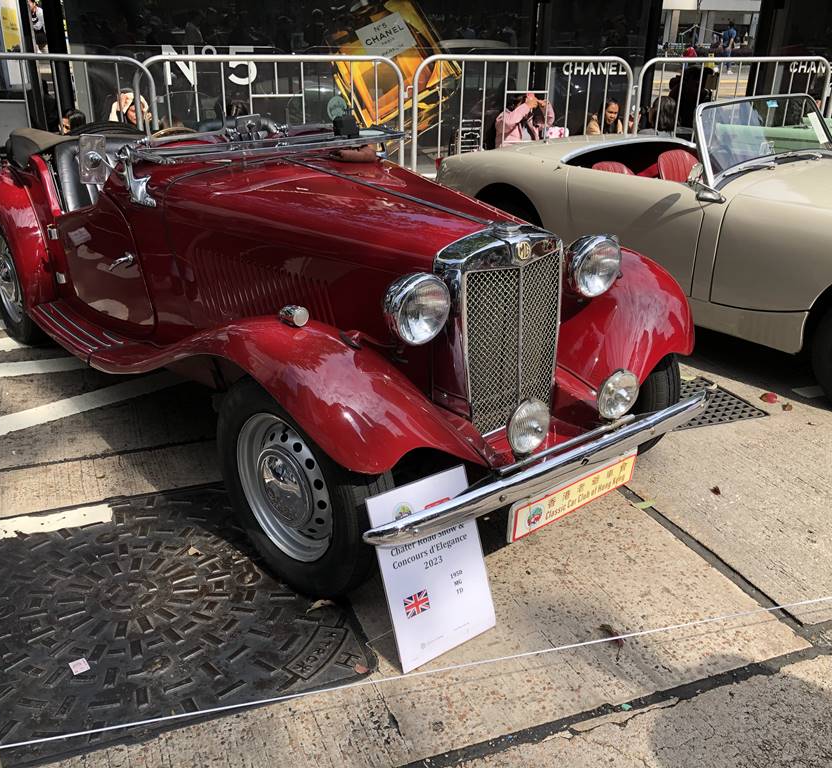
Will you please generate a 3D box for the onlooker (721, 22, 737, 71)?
[{"bbox_3d":[10.718,-11.595,28.500,0.520,1.680,0.450,-2,23,-9],"label":"onlooker"}]

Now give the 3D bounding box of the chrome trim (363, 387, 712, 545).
[{"bbox_3d":[0.427,0.200,2.265,1.375,0.080,0.105,-17,30,-36],"label":"chrome trim"}]

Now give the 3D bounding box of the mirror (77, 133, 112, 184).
[{"bbox_3d":[-1.053,-0.729,2.688,0.085,0.160,0.045,-6,24,-30],"label":"mirror"}]

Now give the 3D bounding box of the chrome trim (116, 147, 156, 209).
[{"bbox_3d":[-0.900,-0.676,2.716,0.090,0.200,0.200,-16,29,-36],"label":"chrome trim"}]

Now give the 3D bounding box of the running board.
[{"bbox_3d":[-1.394,-0.222,3.431,0.220,0.068,0.650,-17,30,-36],"label":"running board"}]

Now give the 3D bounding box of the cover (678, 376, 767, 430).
[{"bbox_3d":[1.141,0.089,3.533,0.530,0.030,0.441,-7,24,-19],"label":"cover"}]

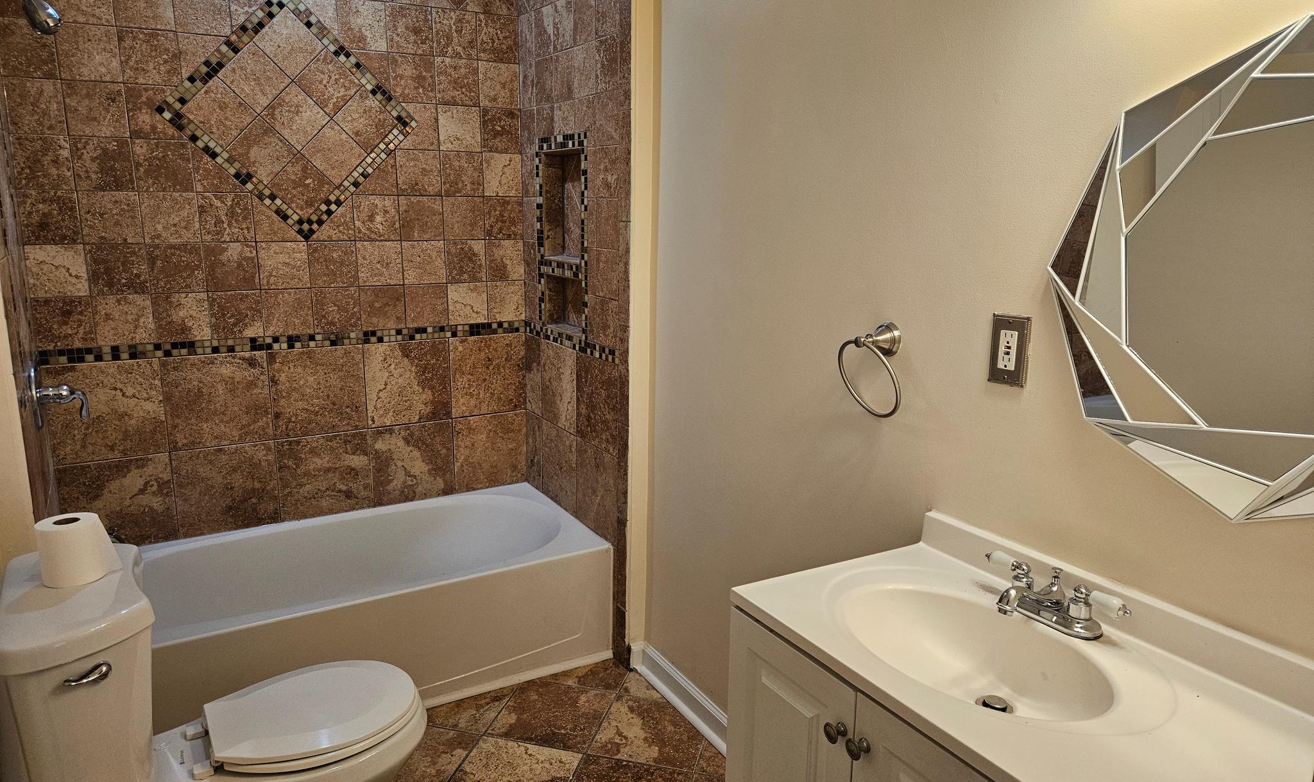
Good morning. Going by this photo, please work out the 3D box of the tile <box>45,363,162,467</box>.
[{"bbox_3d":[-1.681,0.065,2.670,0.303,0.300,0.010,-7,15,-30],"label":"tile"}]

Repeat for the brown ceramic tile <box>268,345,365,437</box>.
[{"bbox_3d":[-1.141,0.002,2.946,0.300,0.300,0.010,-7,14,-30],"label":"brown ceramic tile"}]

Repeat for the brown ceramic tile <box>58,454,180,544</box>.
[{"bbox_3d":[-1.688,0.349,2.742,0.302,0.280,0.010,-7,14,-29],"label":"brown ceramic tile"}]

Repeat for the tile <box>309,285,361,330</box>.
[{"bbox_3d":[-1.088,-0.274,2.958,0.149,0.149,0.009,-7,14,-29],"label":"tile"}]

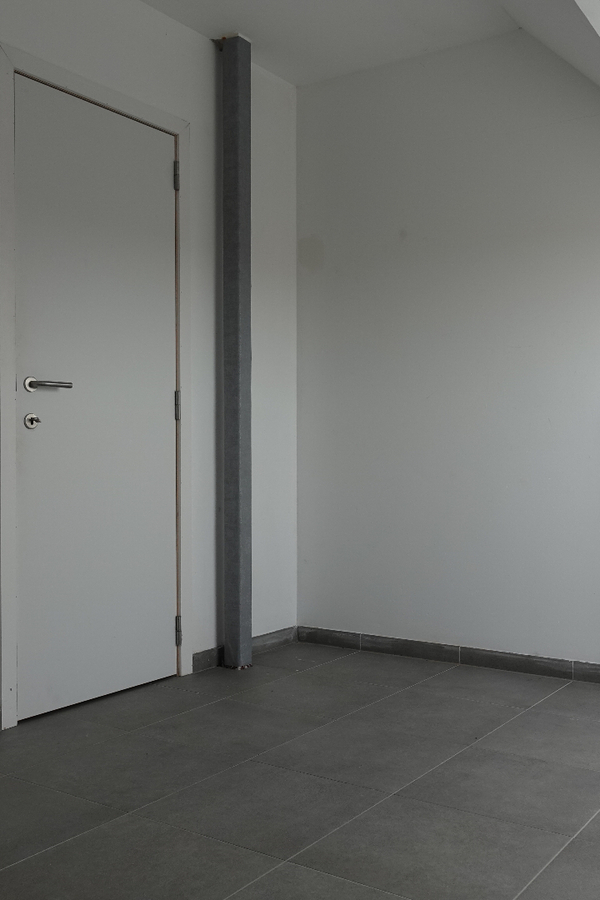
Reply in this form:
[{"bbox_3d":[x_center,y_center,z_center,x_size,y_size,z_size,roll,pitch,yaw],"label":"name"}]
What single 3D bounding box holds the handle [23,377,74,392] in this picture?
[{"bbox_3d":[-0.795,-0.206,2.866,0.060,0.049,0.153,-1,0,35],"label":"handle"}]

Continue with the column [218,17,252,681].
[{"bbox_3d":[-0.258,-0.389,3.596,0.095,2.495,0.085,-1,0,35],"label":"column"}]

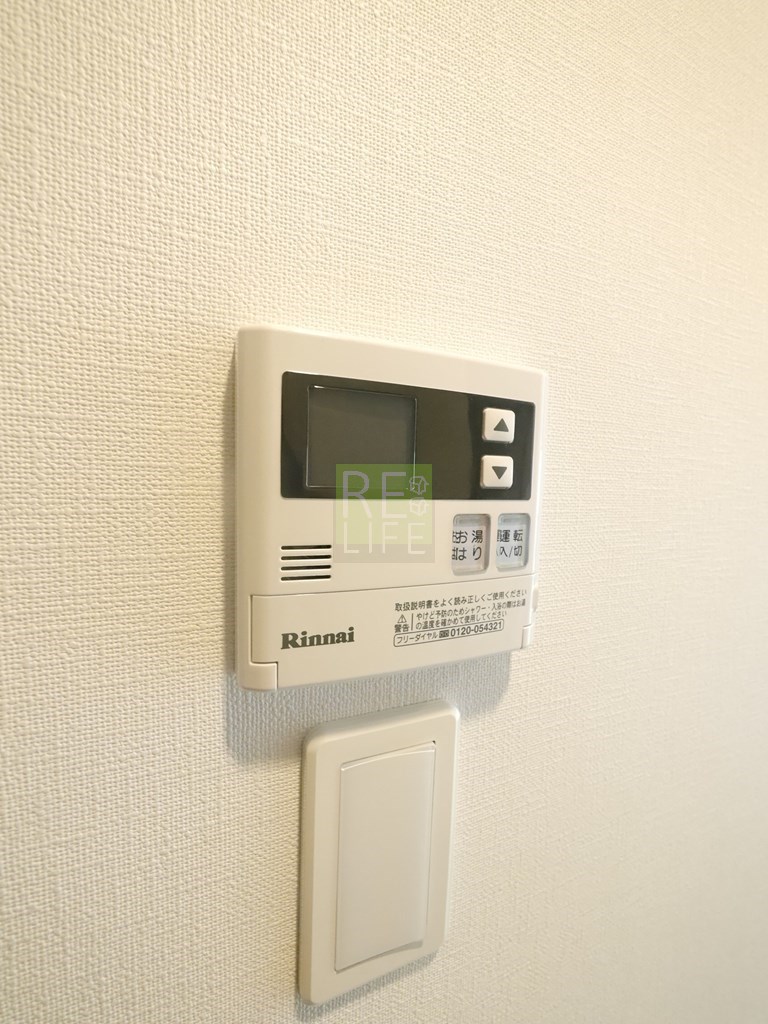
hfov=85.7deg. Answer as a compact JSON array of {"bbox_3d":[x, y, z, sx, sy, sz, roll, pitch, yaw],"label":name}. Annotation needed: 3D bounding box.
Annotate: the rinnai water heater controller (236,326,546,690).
[{"bbox_3d":[0.009,0.000,0.162,0.125,0.120,0.019,0,5,-22],"label":"rinnai water heater controller"}]

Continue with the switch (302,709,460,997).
[{"bbox_3d":[0.001,0.143,0.174,0.070,0.120,0.010,0,6,-22],"label":"switch"}]

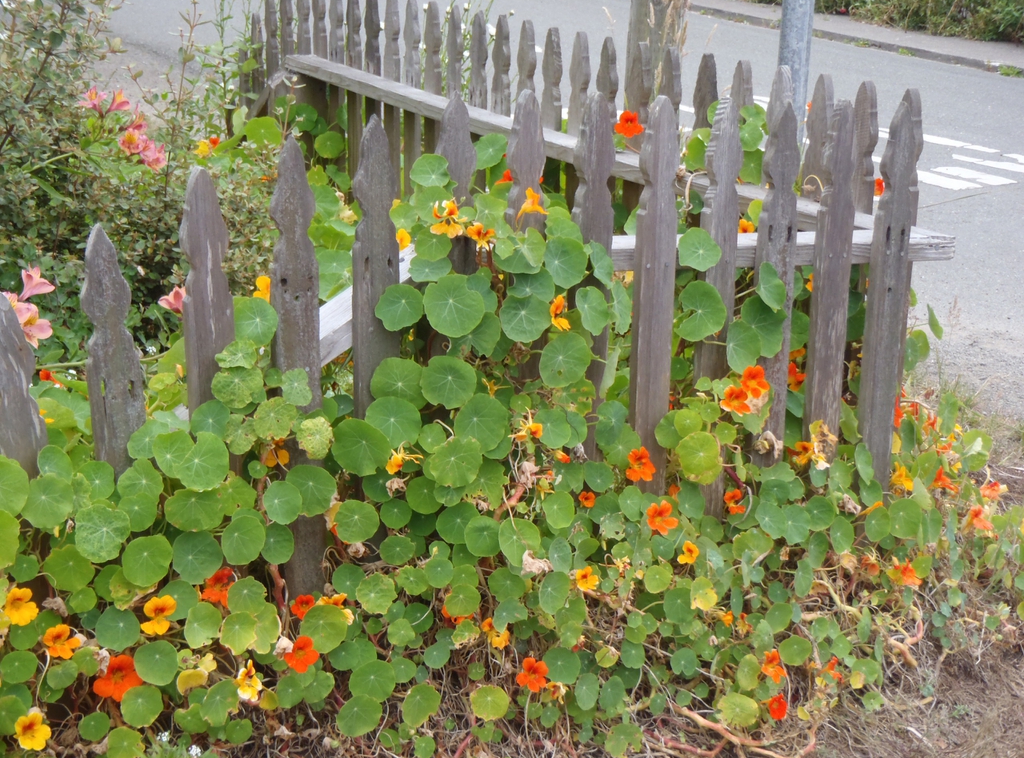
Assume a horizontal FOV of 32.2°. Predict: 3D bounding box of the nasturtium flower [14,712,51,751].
[{"bbox_3d":[-0.616,0.451,2.275,0.046,0.051,0.040,-7,-5,-23],"label":"nasturtium flower"}]

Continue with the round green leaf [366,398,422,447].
[{"bbox_3d":[-0.165,0.062,2.489,0.077,0.012,0.076,1,63,-3],"label":"round green leaf"}]

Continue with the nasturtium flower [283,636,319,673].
[{"bbox_3d":[-0.334,0.434,2.800,0.055,0.058,0.040,-2,-14,-7],"label":"nasturtium flower"}]

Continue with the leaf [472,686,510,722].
[{"bbox_3d":[-0.032,0.475,2.601,0.057,0.012,0.056,0,63,0],"label":"leaf"}]

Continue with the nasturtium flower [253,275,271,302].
[{"bbox_3d":[-0.398,-0.142,2.876,0.046,0.049,0.039,-7,9,-17],"label":"nasturtium flower"}]

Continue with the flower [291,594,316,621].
[{"bbox_3d":[-0.375,0.411,3.190,0.047,0.047,0.045,2,-6,3],"label":"flower"}]

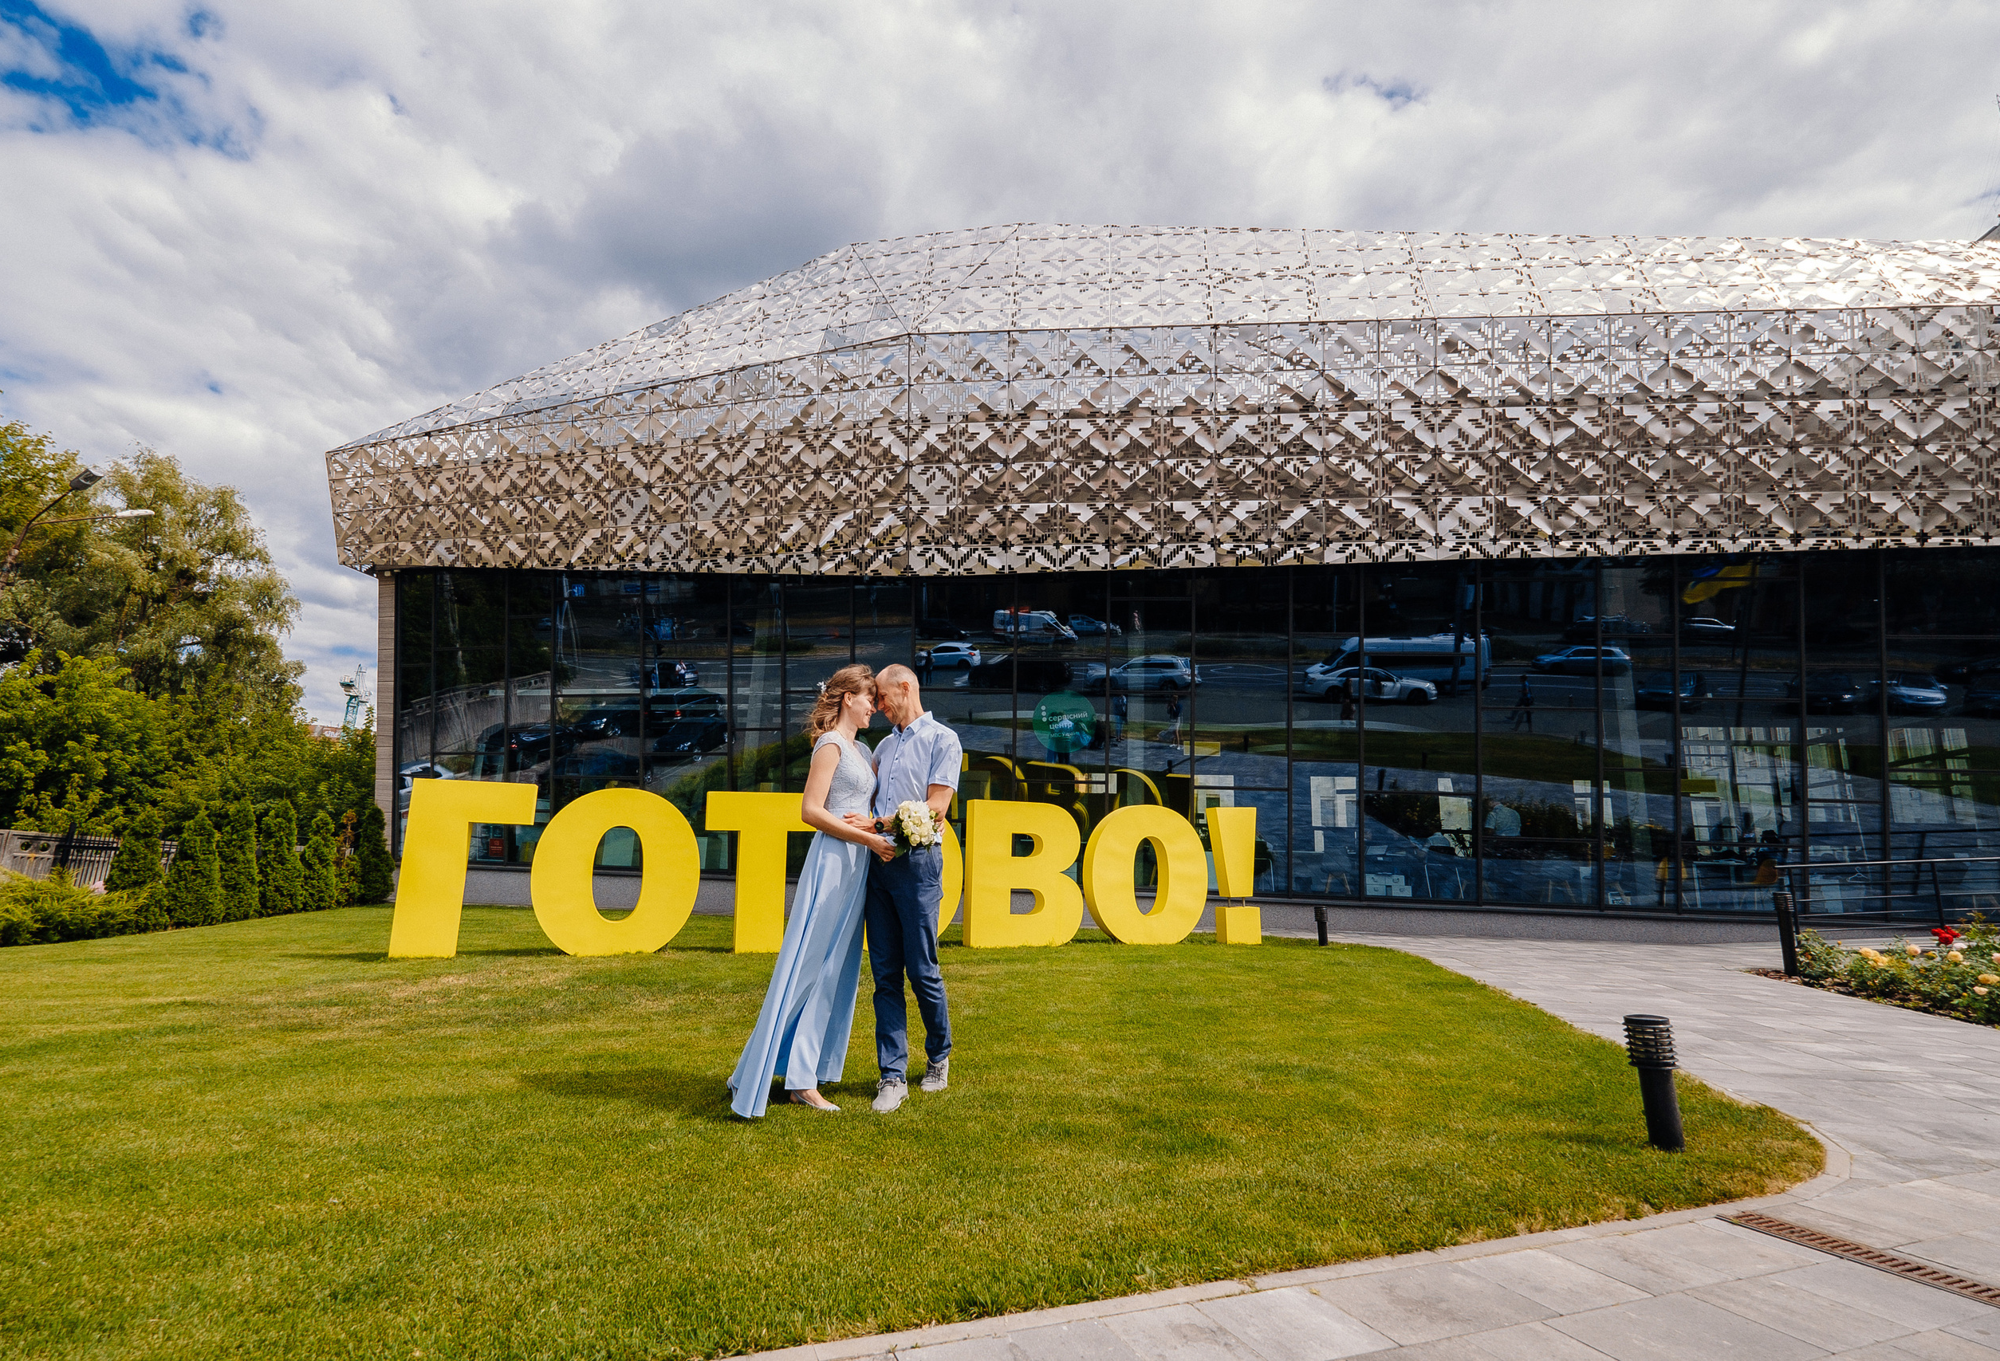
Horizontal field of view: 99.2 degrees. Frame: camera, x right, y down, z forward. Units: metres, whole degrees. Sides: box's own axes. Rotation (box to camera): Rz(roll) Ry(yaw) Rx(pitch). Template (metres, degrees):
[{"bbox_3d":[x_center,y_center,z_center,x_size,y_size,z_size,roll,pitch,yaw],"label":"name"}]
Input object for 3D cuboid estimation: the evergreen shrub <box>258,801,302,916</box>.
[{"bbox_3d":[-10.081,2.475,11.948,0.570,1.557,0.570,10,-14,-38],"label":"evergreen shrub"}]

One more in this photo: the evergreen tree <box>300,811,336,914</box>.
[{"bbox_3d":[-10.015,2.652,12.534,0.530,1.414,0.530,10,-14,-37],"label":"evergreen tree"}]

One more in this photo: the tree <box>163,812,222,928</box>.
[{"bbox_3d":[-9.843,2.307,10.427,0.600,1.336,0.600,11,-15,-41],"label":"tree"}]

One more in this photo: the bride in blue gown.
[{"bbox_3d":[-0.679,0.766,3.392,0.600,1.690,0.500,-5,-13,29],"label":"bride in blue gown"}]

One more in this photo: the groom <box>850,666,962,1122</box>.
[{"bbox_3d":[-0.318,0.769,3.419,0.400,1.710,0.500,12,-15,-43],"label":"groom"}]

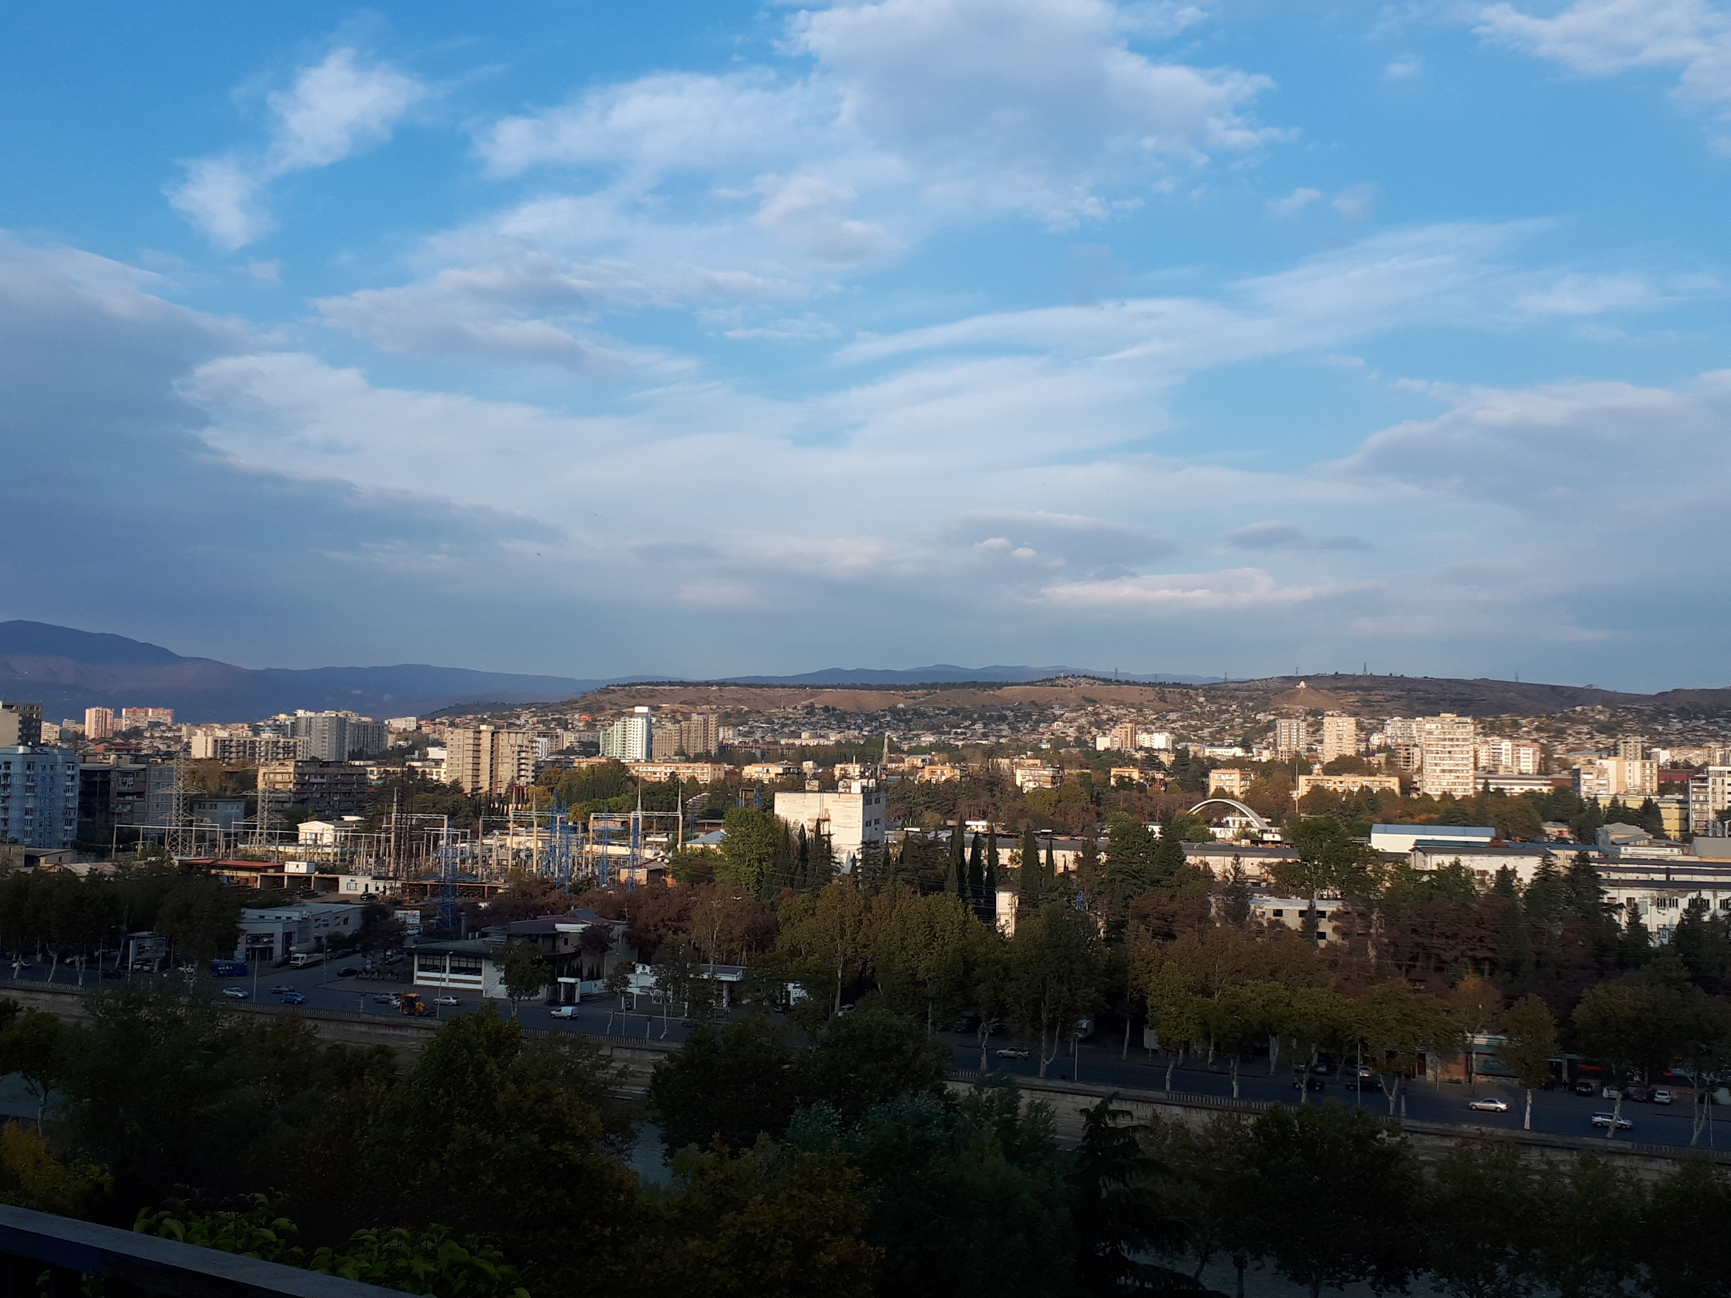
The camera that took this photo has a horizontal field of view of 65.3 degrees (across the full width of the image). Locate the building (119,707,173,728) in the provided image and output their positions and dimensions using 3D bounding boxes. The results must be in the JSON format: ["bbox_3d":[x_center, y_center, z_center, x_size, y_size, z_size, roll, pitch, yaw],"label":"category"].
[{"bbox_3d":[-753.430,79.560,1417.070,45.100,34.130,15.000,2,-3,-10],"label":"building"}]

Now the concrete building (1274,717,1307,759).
[{"bbox_3d":[393.240,83.920,1247.760,27.680,40.320,17.000,0,-3,17],"label":"concrete building"}]

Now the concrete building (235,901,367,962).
[{"bbox_3d":[-112.910,57.120,270.390,15.310,9.300,18.000,0,-3,19],"label":"concrete building"}]

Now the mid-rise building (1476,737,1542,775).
[{"bbox_3d":[489.540,81.760,1027.690,44.410,27.590,18.000,0,-3,22],"label":"mid-rise building"}]

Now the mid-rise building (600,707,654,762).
[{"bbox_3d":[-221.600,79.210,1252.400,44.300,49.230,17.000,1,-3,10],"label":"mid-rise building"}]

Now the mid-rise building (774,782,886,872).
[{"bbox_3d":[-8.060,43.980,320.210,21.400,24.560,19.000,0,-3,16],"label":"mid-rise building"}]

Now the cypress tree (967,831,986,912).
[{"bbox_3d":[22.530,45.930,276.000,3.700,17.330,3.700,1,-3,0],"label":"cypress tree"}]

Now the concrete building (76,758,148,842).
[{"bbox_3d":[-206.600,42.030,369.170,16.250,23.590,13.000,2,-3,-22],"label":"concrete building"}]

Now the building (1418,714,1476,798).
[{"bbox_3d":[273.320,51.830,634.480,23.540,41.990,16.000,0,-3,20],"label":"building"}]

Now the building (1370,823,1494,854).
[{"bbox_3d":[159.360,54.590,380.920,31.420,8.920,16.000,0,-3,20],"label":"building"}]

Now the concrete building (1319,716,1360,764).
[{"bbox_3d":[345.710,67.400,983.200,23.720,38.260,17.000,0,-3,24],"label":"concrete building"}]

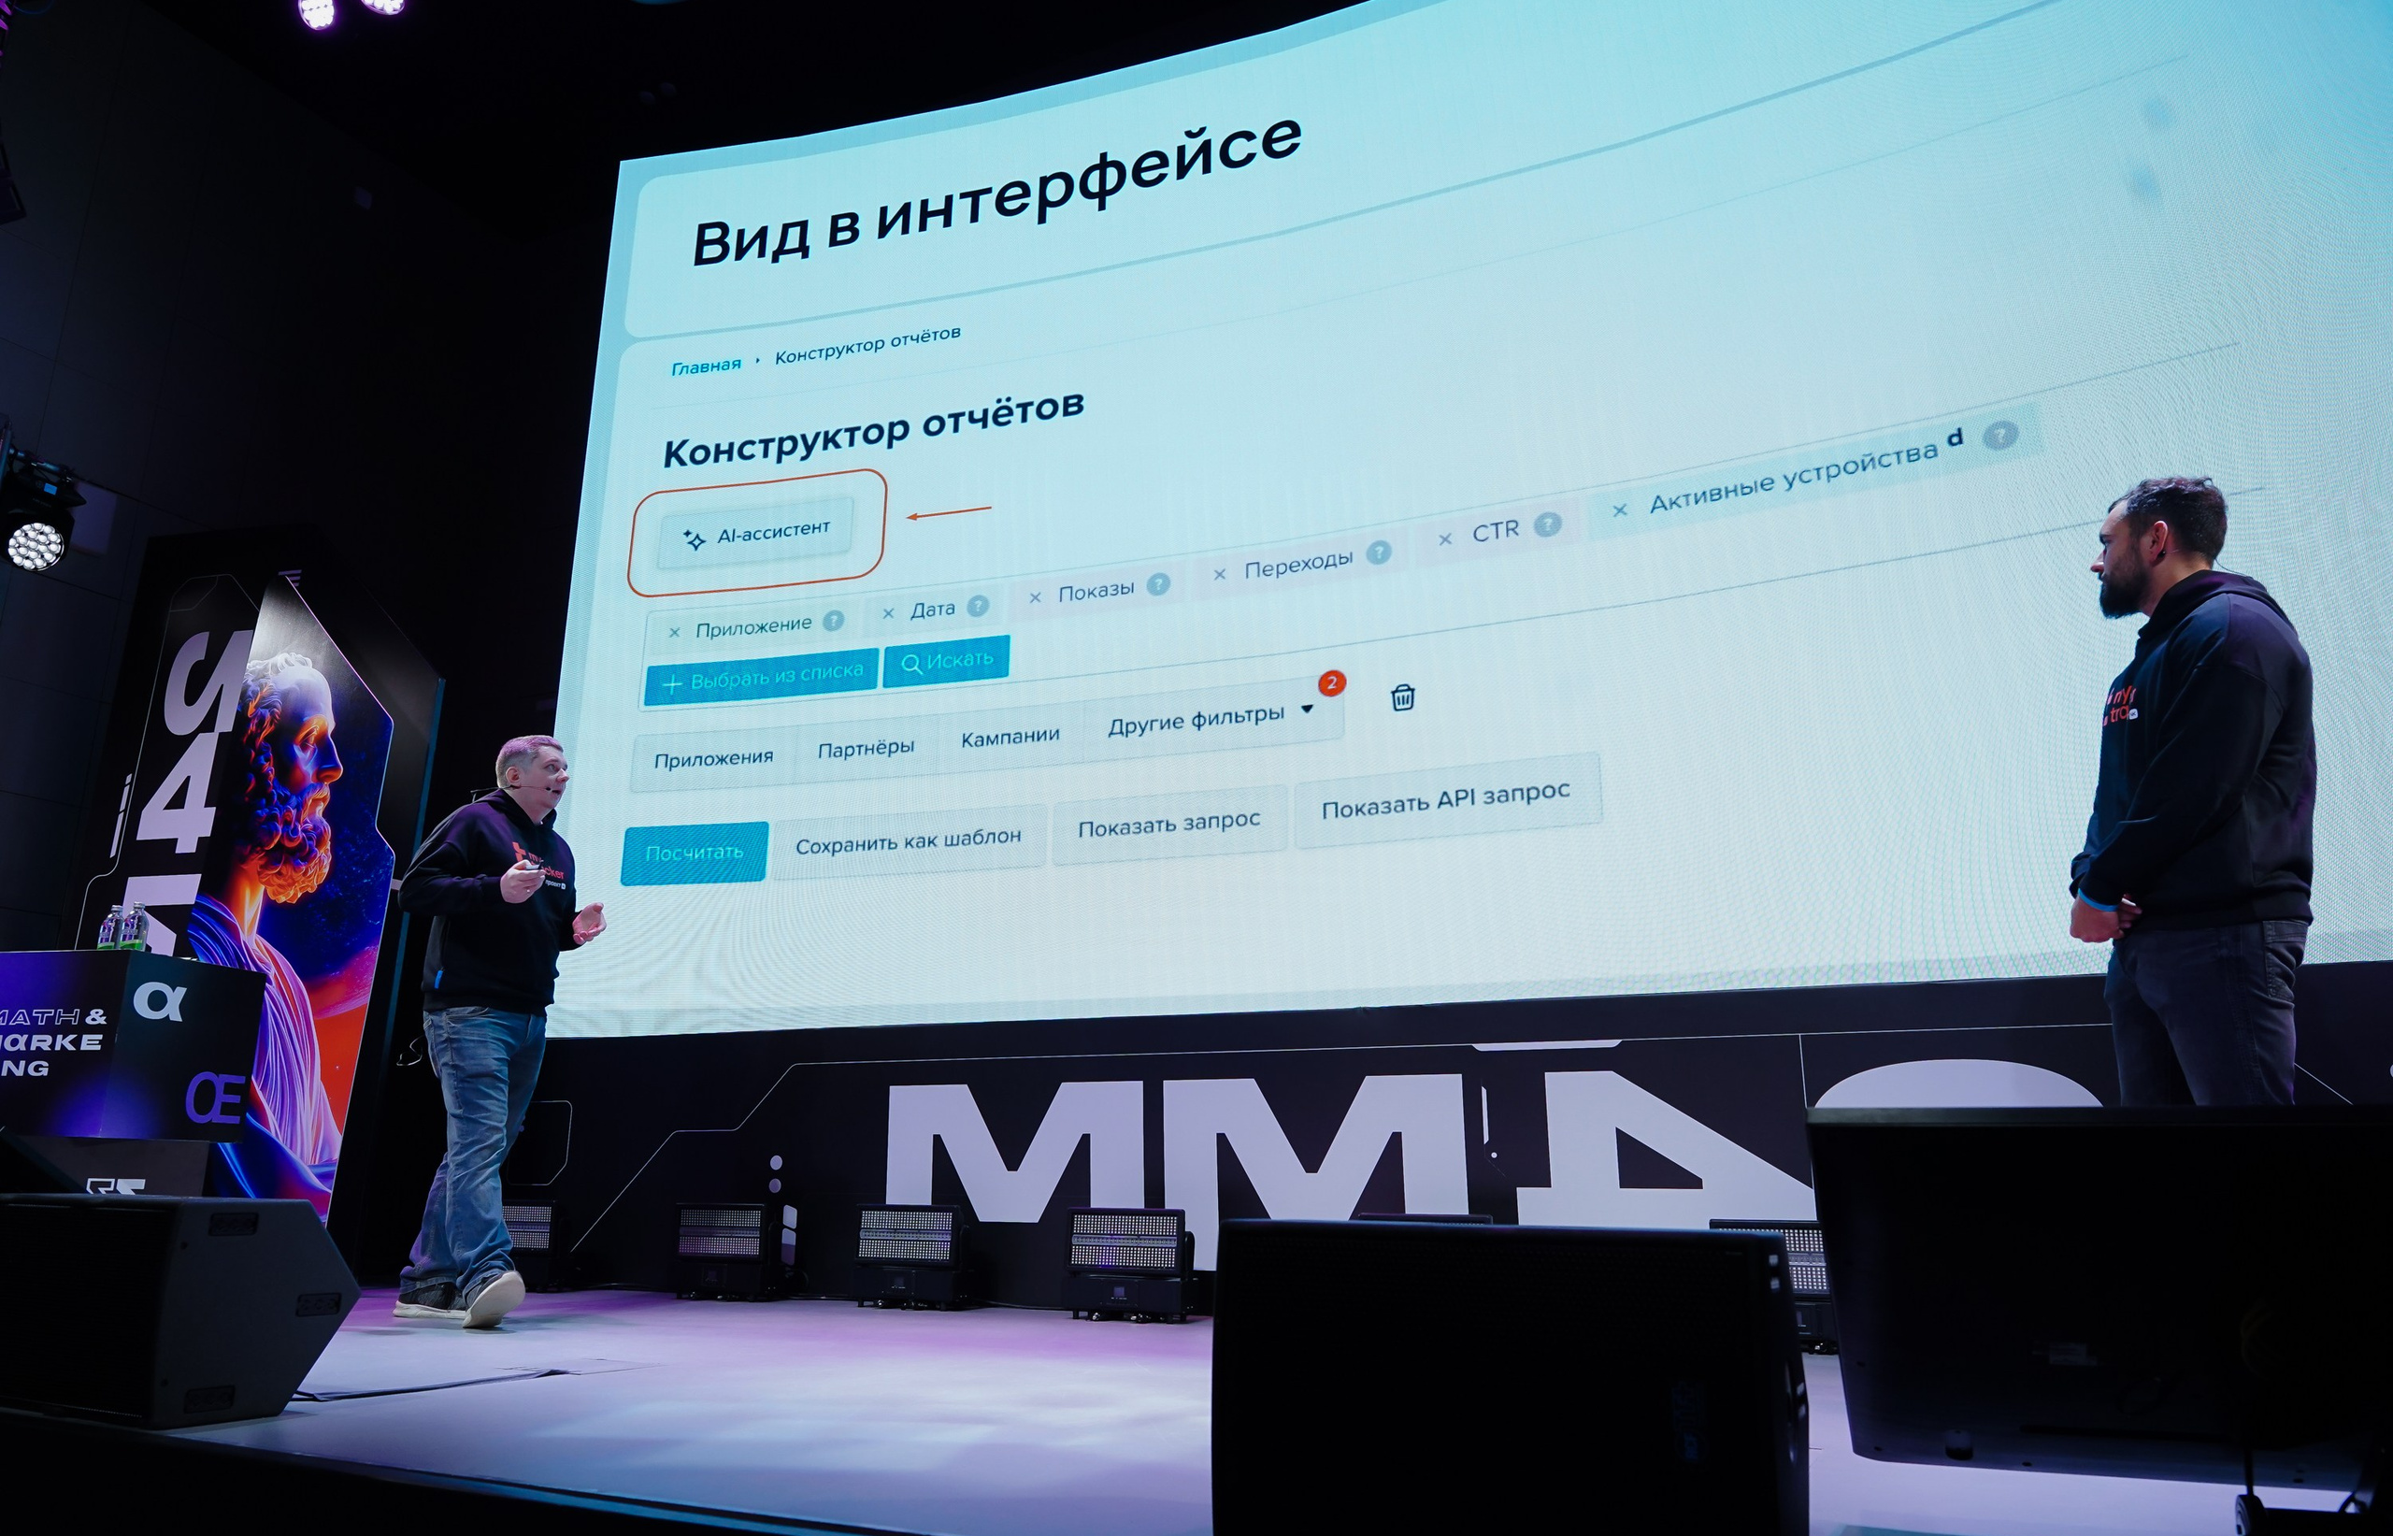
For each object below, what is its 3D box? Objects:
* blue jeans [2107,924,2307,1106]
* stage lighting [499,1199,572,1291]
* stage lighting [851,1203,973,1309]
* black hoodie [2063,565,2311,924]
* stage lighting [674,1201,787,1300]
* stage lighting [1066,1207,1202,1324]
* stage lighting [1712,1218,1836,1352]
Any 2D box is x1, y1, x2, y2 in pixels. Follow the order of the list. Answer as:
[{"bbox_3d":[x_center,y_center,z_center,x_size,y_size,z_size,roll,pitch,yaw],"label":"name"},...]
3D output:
[{"bbox_3d":[1.829,0.665,2.817,0.290,0.930,0.410,-3,-13,8],"label":"blue jeans"},{"bbox_3d":[-2.527,1.811,6.064,0.402,0.320,0.180,-7,-14,25],"label":"stage lighting"},{"bbox_3d":[-0.930,1.621,5.307,0.402,0.320,0.180,-7,-14,25],"label":"stage lighting"},{"bbox_3d":[1.811,-0.043,2.978,0.400,0.694,0.520,-3,-13,8],"label":"black hoodie"},{"bbox_3d":[-1.646,1.708,5.652,0.402,0.320,0.180,-7,-14,25],"label":"stage lighting"},{"bbox_3d":[-0.189,1.530,4.937,0.402,0.320,0.180,-7,-14,25],"label":"stage lighting"},{"bbox_3d":[1.544,1.311,4.054,0.402,0.320,0.180,-7,-14,25],"label":"stage lighting"}]

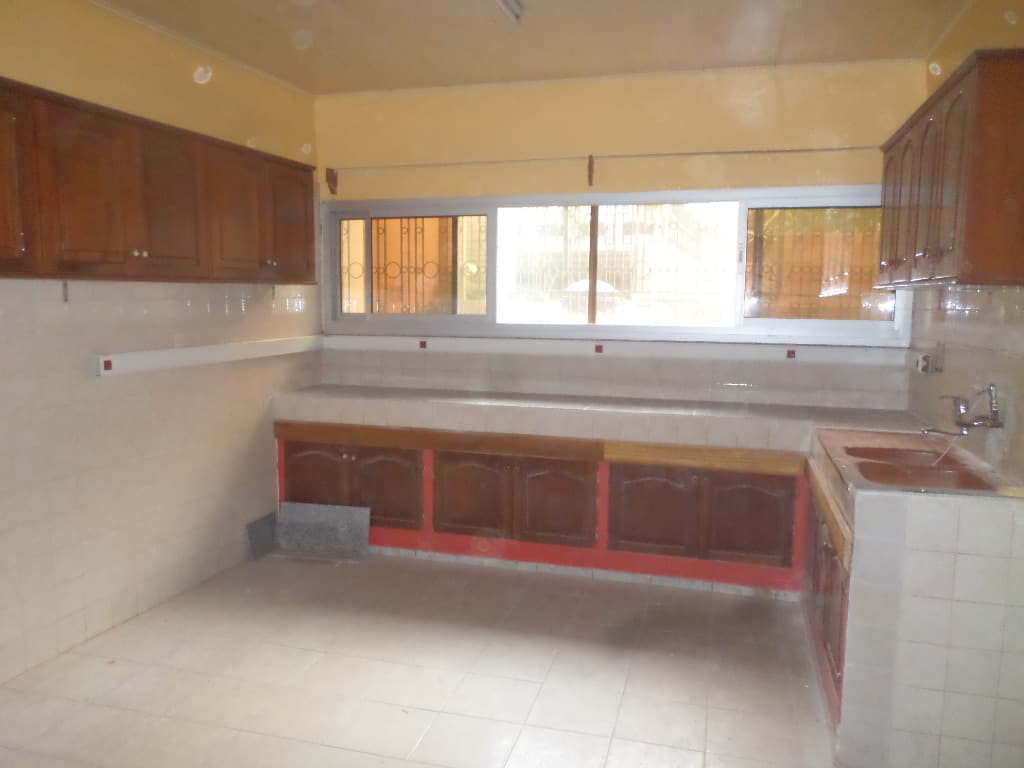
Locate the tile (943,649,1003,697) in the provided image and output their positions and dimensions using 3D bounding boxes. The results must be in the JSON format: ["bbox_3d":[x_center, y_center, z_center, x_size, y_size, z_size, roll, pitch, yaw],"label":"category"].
[{"bbox_3d":[1.457,0.910,2.341,0.150,0.150,0.010,2,7,16],"label":"tile"}]

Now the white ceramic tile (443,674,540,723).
[{"bbox_3d":[-0.067,1.202,2.834,0.315,0.010,0.304,2,7,16],"label":"white ceramic tile"}]

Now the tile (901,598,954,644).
[{"bbox_3d":[1.315,0.751,2.356,0.148,0.152,0.010,2,7,16],"label":"tile"}]

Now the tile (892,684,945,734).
[{"bbox_3d":[1.313,1.052,2.393,0.148,0.152,0.010,2,7,16],"label":"tile"}]

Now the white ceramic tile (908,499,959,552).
[{"bbox_3d":[1.315,0.447,2.319,0.148,0.152,0.010,2,7,16],"label":"white ceramic tile"}]

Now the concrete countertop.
[{"bbox_3d":[0.354,0.183,4.307,3.580,0.154,0.650,2,7,16],"label":"concrete countertop"}]

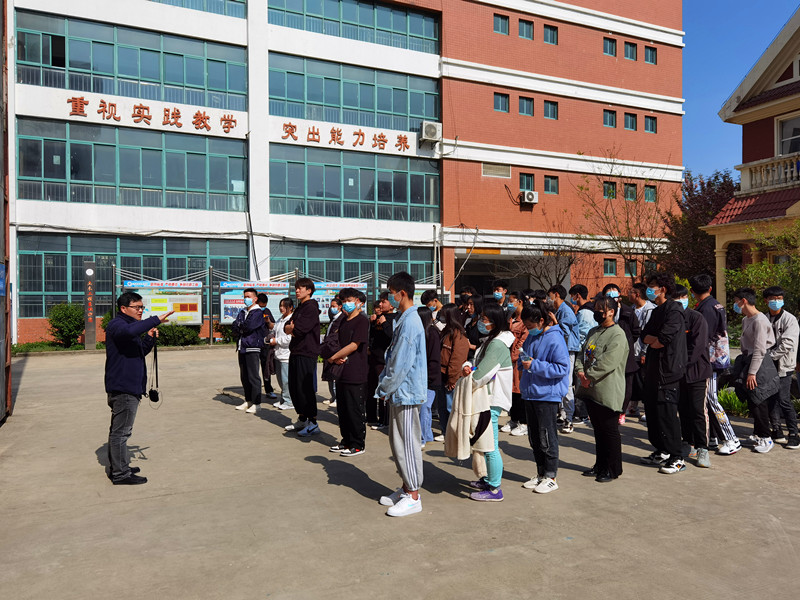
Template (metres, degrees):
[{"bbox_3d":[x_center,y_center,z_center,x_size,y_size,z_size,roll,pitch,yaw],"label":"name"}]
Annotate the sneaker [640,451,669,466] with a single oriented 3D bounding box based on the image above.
[{"bbox_3d":[2.464,1.516,6.012,0.290,0.115,0.108,0,1,-17],"label":"sneaker"}]

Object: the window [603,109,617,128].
[{"bbox_3d":[10.751,-9.263,31.998,0.839,0.852,0.150,0,0,-24],"label":"window"}]

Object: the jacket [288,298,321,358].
[{"bbox_3d":[-1.130,0.344,7.380,0.330,0.680,0.460,0,0,-29],"label":"jacket"}]

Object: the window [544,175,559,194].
[{"bbox_3d":[7.590,-5.745,31.270,0.880,0.920,0.140,0,0,-24],"label":"window"}]

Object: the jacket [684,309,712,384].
[{"bbox_3d":[2.840,0.450,6.100,0.500,0.750,0.360,0,0,40],"label":"jacket"}]

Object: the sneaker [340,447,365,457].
[{"bbox_3d":[-0.479,1.524,6.405,0.290,0.115,0.108,-1,1,-29],"label":"sneaker"}]

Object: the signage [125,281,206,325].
[{"bbox_3d":[-7.470,0.100,19.800,2.330,1.380,0.130,0,0,-24],"label":"signage"}]

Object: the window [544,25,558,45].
[{"bbox_3d":[7.230,-12.720,30.030,0.820,0.880,0.150,0,0,-24],"label":"window"}]

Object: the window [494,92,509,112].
[{"bbox_3d":[4.626,-8.935,28.328,0.825,0.822,0.120,0,1,-24],"label":"window"}]

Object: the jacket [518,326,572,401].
[{"bbox_3d":[1.233,0.548,5.304,0.420,0.650,0.490,0,1,-26],"label":"jacket"}]

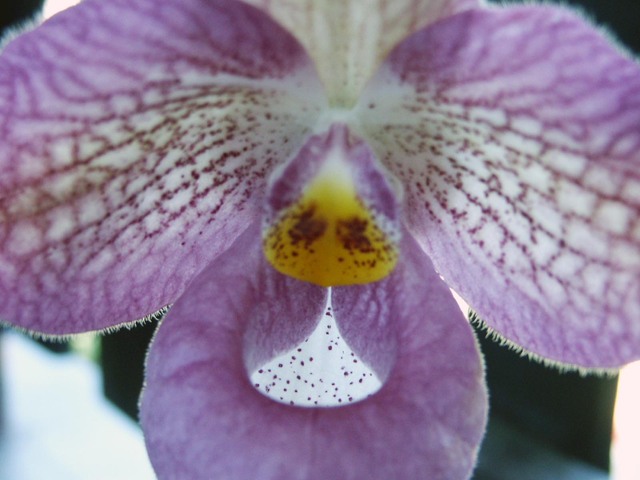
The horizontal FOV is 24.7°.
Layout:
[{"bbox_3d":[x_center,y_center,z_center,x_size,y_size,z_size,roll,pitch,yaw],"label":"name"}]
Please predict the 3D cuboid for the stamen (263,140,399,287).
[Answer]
[{"bbox_3d":[0.001,-0.003,0.186,0.017,0.018,0.009,3,-1,0],"label":"stamen"}]

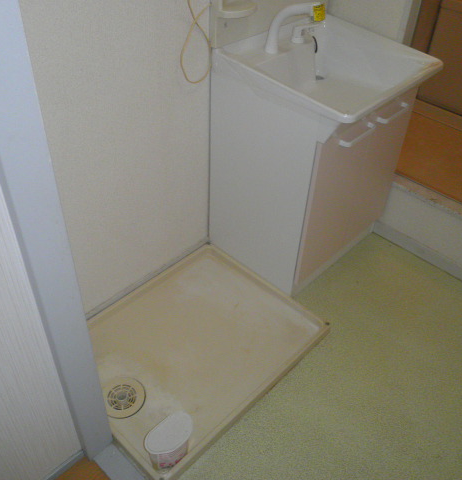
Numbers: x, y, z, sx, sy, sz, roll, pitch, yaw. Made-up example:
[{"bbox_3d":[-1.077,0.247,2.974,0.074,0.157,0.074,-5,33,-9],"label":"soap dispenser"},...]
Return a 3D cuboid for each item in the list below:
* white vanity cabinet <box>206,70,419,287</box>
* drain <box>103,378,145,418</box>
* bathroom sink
[{"bbox_3d":[0.306,-0.291,1.926,0.480,0.770,0.600,33,49,31],"label":"white vanity cabinet"},{"bbox_3d":[-0.342,0.507,1.533,0.140,0.020,0.140,2,41,-1],"label":"drain"},{"bbox_3d":[0.341,-0.567,1.666,0.535,0.190,0.605,33,49,31],"label":"bathroom sink"}]

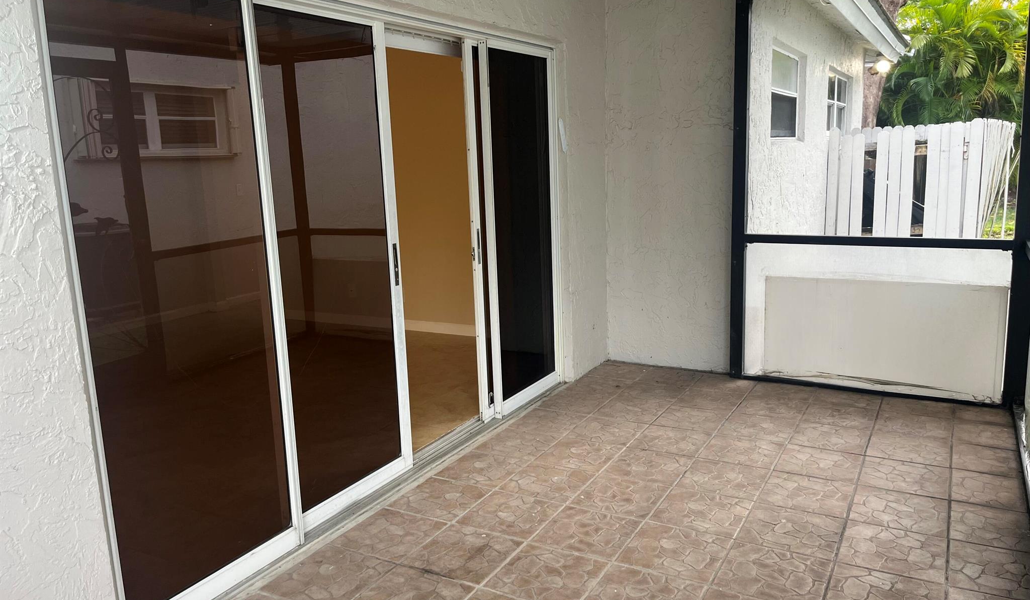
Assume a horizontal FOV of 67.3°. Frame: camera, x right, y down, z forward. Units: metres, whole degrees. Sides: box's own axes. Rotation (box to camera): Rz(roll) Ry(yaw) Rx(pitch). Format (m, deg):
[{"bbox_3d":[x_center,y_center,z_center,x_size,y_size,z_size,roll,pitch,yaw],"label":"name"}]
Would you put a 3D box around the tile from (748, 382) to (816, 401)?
[{"bbox_3d":[1.582,0.547,4.563,0.331,0.020,0.283,4,13,29],"label":"tile"}]

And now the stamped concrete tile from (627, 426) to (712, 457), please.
[{"bbox_3d":[0.788,0.712,3.865,0.331,0.020,0.331,4,13,29],"label":"stamped concrete tile"}]

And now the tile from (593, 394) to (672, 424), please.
[{"bbox_3d":[0.661,0.631,4.366,0.332,0.025,0.332,4,12,29],"label":"tile"}]

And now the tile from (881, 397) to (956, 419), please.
[{"bbox_3d":[2.183,0.591,4.213,0.338,0.020,0.259,4,13,29],"label":"tile"}]

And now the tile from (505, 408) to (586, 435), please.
[{"bbox_3d":[0.177,0.673,4.231,0.332,0.025,0.332,4,12,29],"label":"tile"}]

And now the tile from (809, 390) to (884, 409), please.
[{"bbox_3d":[1.883,0.569,4.389,0.338,0.020,0.273,4,13,29],"label":"tile"}]

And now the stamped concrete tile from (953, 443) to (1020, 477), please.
[{"bbox_3d":[2.132,0.730,3.502,0.262,0.020,0.324,4,13,29],"label":"stamped concrete tile"}]

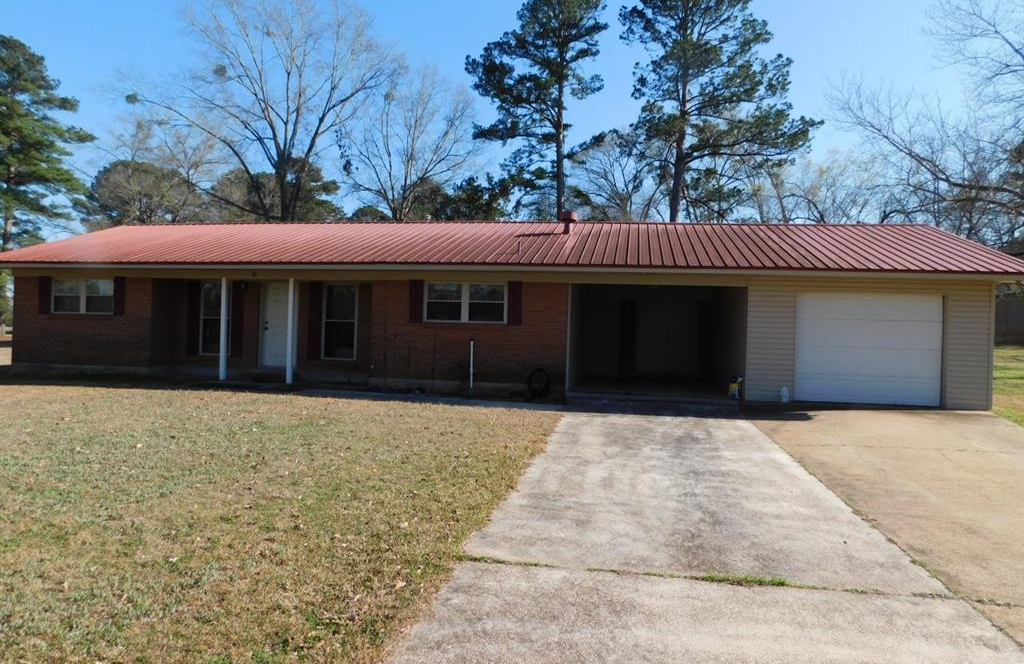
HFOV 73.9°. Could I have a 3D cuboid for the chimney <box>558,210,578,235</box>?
[{"bbox_3d":[1.365,-2.643,16.500,0.420,0.560,0.400,2,1,10],"label":"chimney"}]

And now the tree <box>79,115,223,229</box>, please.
[{"bbox_3d":[-25.089,-7.372,47.043,9.381,14.751,8.912,2,1,-28],"label":"tree"}]

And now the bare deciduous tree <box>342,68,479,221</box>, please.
[{"bbox_3d":[-6.146,-7.507,40.044,8.098,16.438,7.693,2,1,-9],"label":"bare deciduous tree"}]

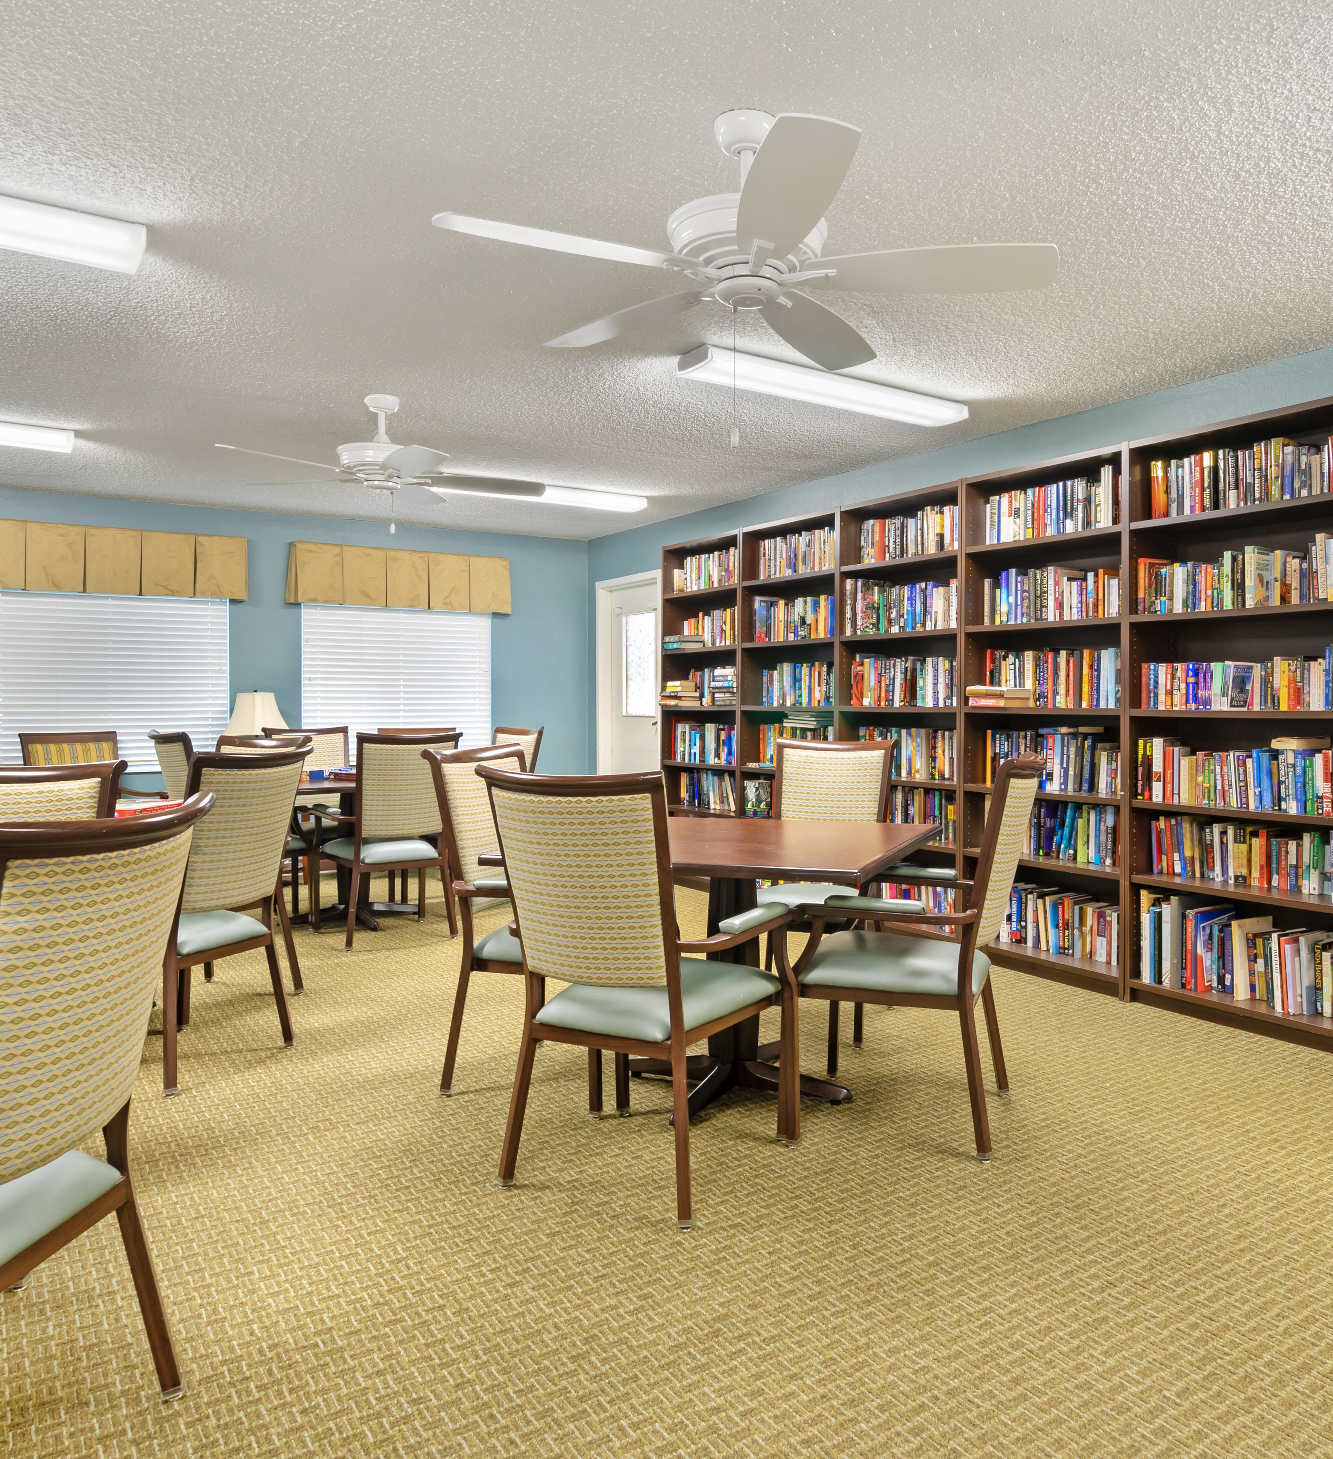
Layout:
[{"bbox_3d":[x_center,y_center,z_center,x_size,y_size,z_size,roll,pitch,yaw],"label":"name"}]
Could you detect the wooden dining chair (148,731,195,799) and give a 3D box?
[{"bbox_3d":[-2.160,0.524,4.839,0.620,0.985,0.600,-1,1,-44],"label":"wooden dining chair"}]

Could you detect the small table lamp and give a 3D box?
[{"bbox_3d":[-2.519,0.060,5.970,0.390,0.600,0.390,-1,1,-30],"label":"small table lamp"}]

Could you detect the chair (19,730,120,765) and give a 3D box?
[{"bbox_3d":[-3.255,0.511,5.343,0.591,0.977,0.573,-1,2,-32],"label":"chair"}]

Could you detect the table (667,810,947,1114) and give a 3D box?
[{"bbox_3d":[0.190,0.698,2.920,1.040,0.735,1.040,0,1,22],"label":"table"}]

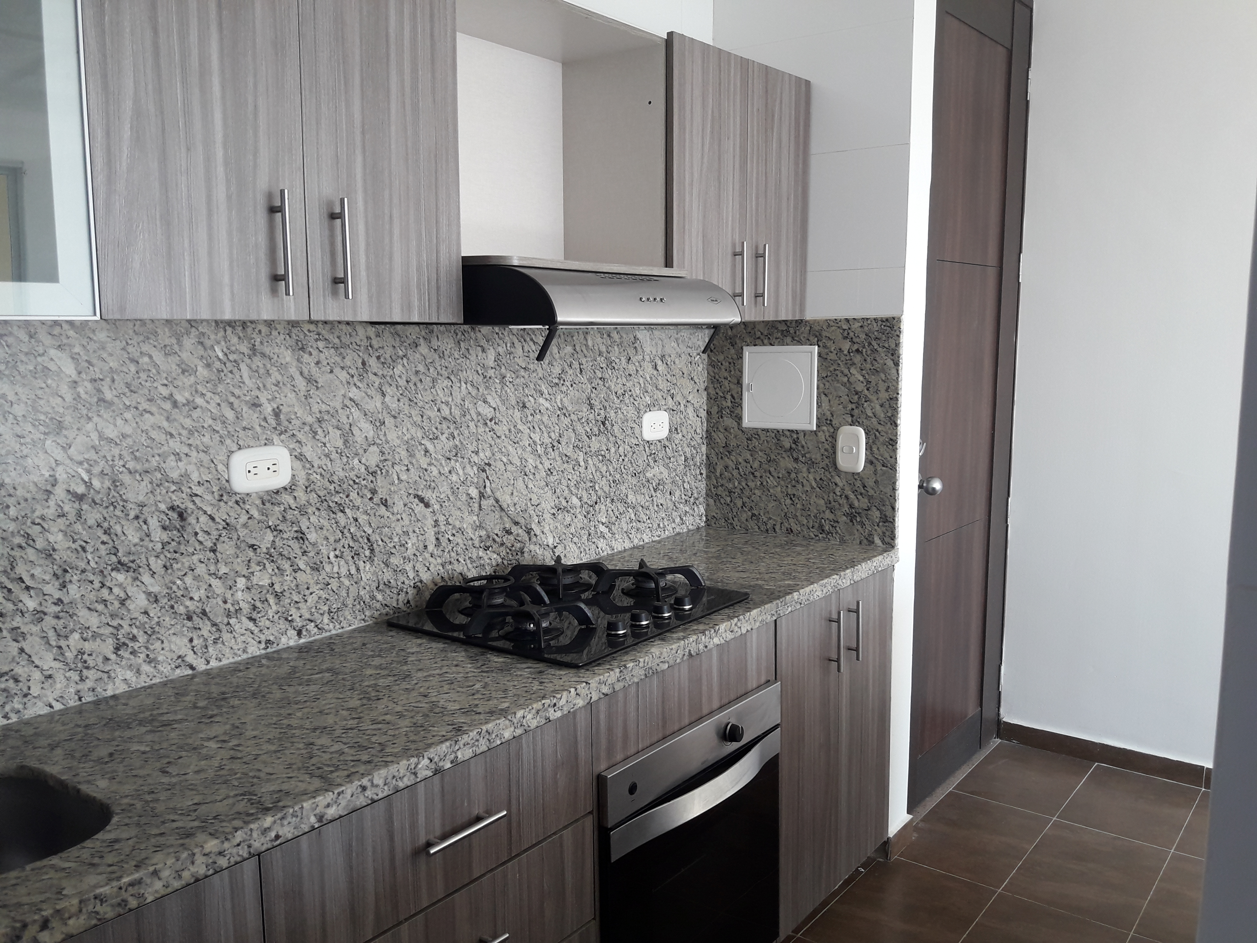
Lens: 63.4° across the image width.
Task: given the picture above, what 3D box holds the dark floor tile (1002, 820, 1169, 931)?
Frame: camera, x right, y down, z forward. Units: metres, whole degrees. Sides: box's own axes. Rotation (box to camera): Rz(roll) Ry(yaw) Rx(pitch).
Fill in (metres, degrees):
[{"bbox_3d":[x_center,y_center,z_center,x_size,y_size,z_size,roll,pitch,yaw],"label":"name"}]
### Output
[{"bbox_3d":[1.256,1.092,2.769,0.321,0.012,0.505,6,10,37],"label":"dark floor tile"}]

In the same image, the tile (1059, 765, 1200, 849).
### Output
[{"bbox_3d":[1.563,1.037,3.159,0.323,0.012,0.495,6,10,37],"label":"tile"}]

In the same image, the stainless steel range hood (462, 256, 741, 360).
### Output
[{"bbox_3d":[-0.139,-0.324,2.079,0.501,0.171,0.591,6,10,37],"label":"stainless steel range hood"}]

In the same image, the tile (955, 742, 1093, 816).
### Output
[{"bbox_3d":[1.310,1.012,3.355,0.319,0.012,0.495,6,10,37],"label":"tile"}]

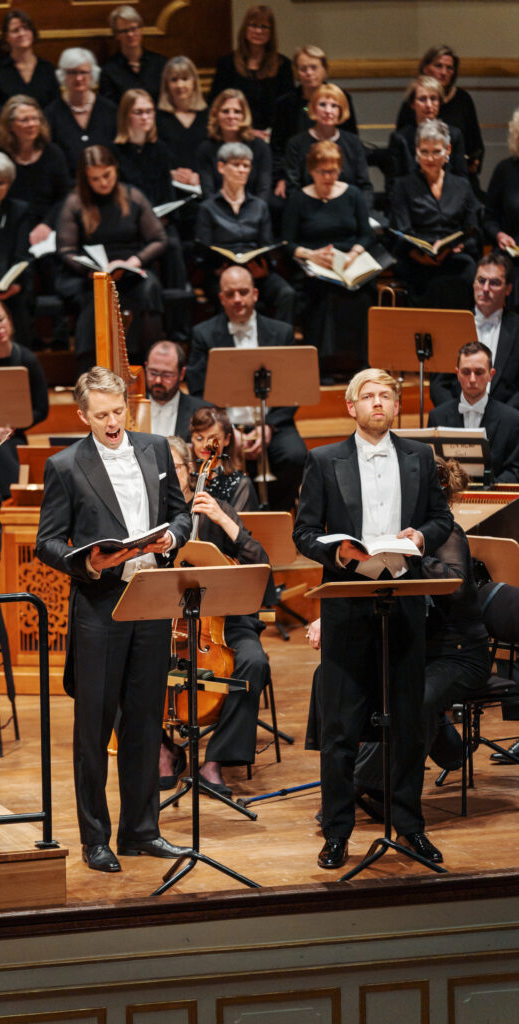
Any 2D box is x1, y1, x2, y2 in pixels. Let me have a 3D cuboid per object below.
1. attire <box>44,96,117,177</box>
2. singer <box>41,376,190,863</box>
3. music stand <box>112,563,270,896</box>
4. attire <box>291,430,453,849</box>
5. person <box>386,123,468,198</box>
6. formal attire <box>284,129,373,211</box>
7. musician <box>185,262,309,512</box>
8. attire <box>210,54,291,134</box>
[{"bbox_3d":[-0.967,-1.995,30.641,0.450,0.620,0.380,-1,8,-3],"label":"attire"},{"bbox_3d":[-0.515,0.373,20.281,0.540,1.794,0.480,-4,9,-22],"label":"singer"},{"bbox_3d":[-0.249,0.761,20.072,0.550,1.160,0.480,-3,8,-14],"label":"music stand"},{"bbox_3d":[0.428,0.443,20.793,0.570,1.490,0.420,-2,9,-10],"label":"attire"},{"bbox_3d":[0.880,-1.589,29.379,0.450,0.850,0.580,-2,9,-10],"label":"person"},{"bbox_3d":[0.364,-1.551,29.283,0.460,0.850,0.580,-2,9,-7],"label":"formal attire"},{"bbox_3d":[-0.047,-0.490,26.364,0.570,1.310,0.850,-2,9,-6],"label":"musician"},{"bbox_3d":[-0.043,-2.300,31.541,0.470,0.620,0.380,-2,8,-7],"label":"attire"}]

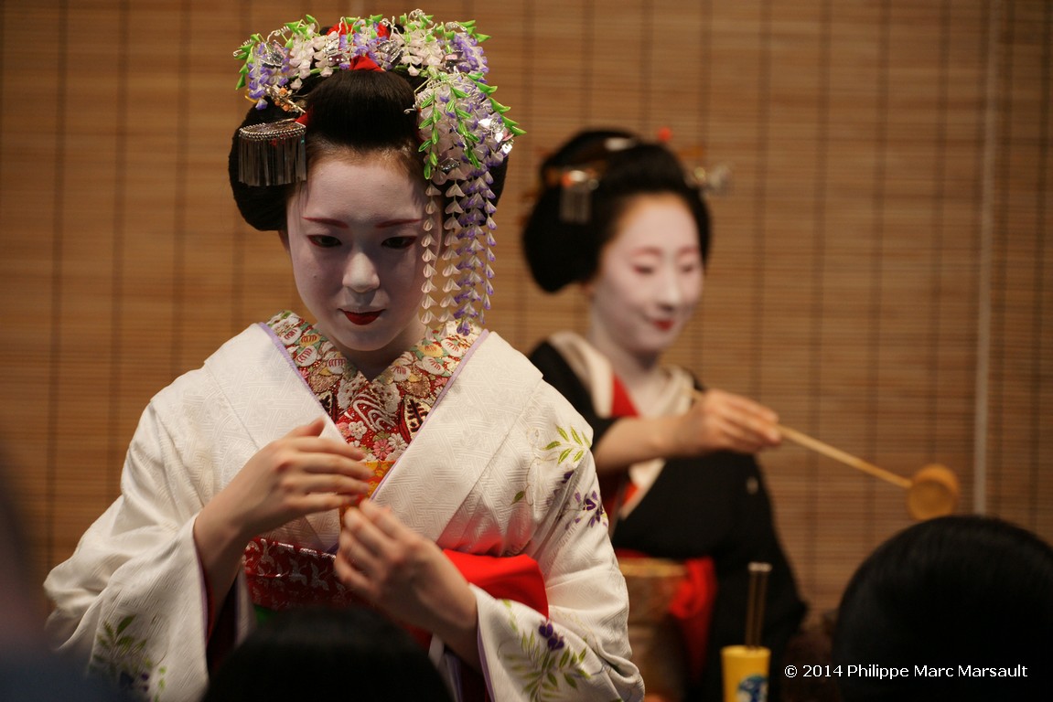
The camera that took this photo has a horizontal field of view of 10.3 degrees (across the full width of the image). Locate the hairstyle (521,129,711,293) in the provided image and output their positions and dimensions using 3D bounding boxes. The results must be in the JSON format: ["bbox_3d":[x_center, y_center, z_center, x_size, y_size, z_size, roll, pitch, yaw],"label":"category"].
[{"bbox_3d":[0.100,-0.155,6.500,0.210,0.185,0.210,-1,6,-31],"label":"hairstyle"}]

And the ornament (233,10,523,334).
[{"bbox_3d":[-0.127,-0.154,5.030,0.248,0.272,0.160,1,7,4],"label":"ornament"}]

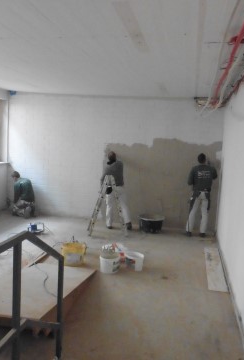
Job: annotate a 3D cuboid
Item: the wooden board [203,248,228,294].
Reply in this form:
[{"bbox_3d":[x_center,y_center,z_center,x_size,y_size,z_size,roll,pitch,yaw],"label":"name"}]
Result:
[{"bbox_3d":[1.446,1.334,5.184,0.250,0.025,1.860,5,6,12],"label":"wooden board"}]

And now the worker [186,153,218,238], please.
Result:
[{"bbox_3d":[1.639,0.308,6.840,0.560,1.720,0.450,5,6,12],"label":"worker"}]

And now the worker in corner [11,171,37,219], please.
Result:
[{"bbox_3d":[-2.286,0.342,7.643,0.640,1.000,0.500,9,9,43],"label":"worker in corner"}]

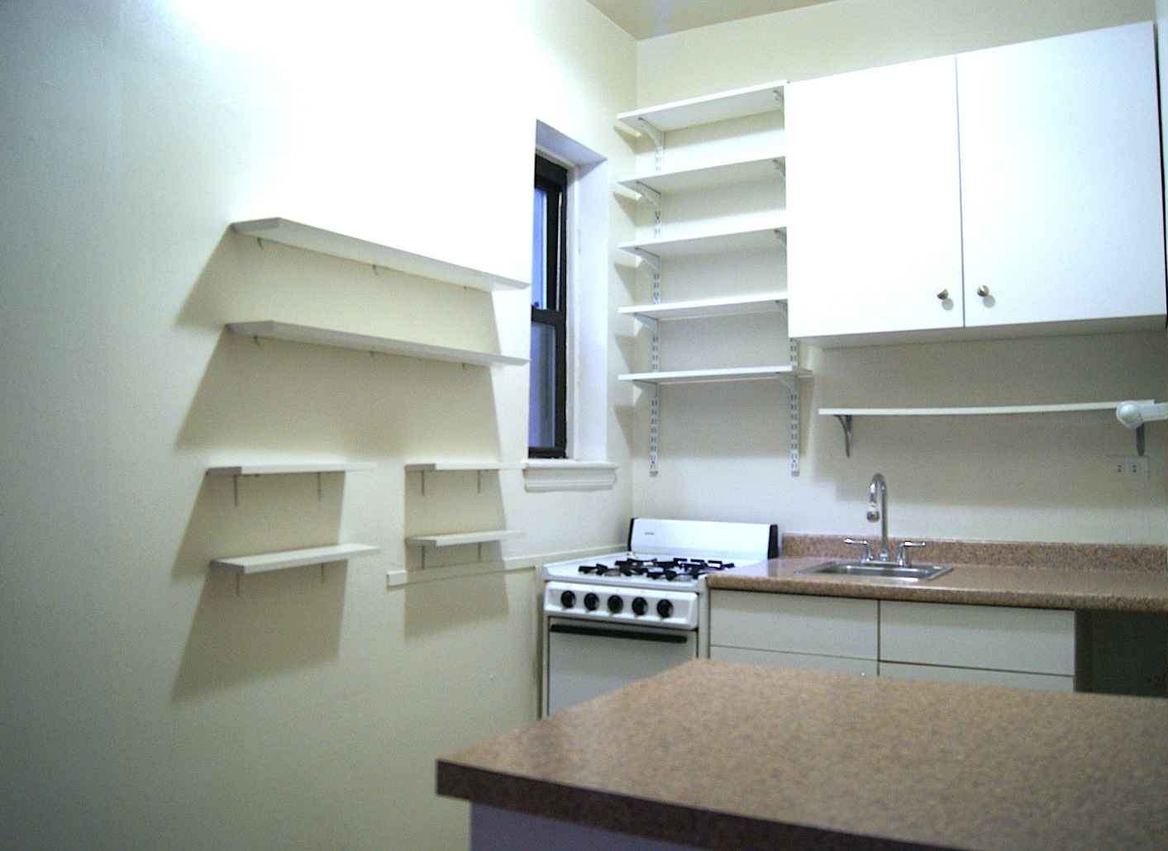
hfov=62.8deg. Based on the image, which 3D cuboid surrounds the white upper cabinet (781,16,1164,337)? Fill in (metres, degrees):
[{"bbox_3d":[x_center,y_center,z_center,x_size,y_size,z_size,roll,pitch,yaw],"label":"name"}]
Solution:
[{"bbox_3d":[1.099,-0.632,2.744,0.984,0.762,0.329,-1,-3,31],"label":"white upper cabinet"}]

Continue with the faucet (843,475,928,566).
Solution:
[{"bbox_3d":[0.902,0.288,2.930,0.250,0.275,0.205,-1,-3,28],"label":"faucet"}]

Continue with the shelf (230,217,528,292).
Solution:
[{"bbox_3d":[-0.455,-0.414,2.397,0.140,0.021,0.878,-2,-3,32],"label":"shelf"}]

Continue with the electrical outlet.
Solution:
[{"bbox_3d":[1.613,0.127,2.829,0.110,0.069,0.011,-1,-3,25],"label":"electrical outlet"}]

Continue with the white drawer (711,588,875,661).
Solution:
[{"bbox_3d":[0.557,0.525,2.554,0.462,0.156,0.022,-1,-3,31],"label":"white drawer"}]

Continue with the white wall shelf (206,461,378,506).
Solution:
[{"bbox_3d":[-0.606,0.127,2.020,0.103,0.079,0.373,-1,-3,31],"label":"white wall shelf"}]

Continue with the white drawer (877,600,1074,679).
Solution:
[{"bbox_3d":[0.945,0.511,2.321,0.454,0.154,0.022,-1,-3,31],"label":"white drawer"}]

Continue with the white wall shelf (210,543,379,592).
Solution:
[{"bbox_3d":[-0.600,0.306,2.023,0.104,0.072,0.375,-1,-3,31],"label":"white wall shelf"}]

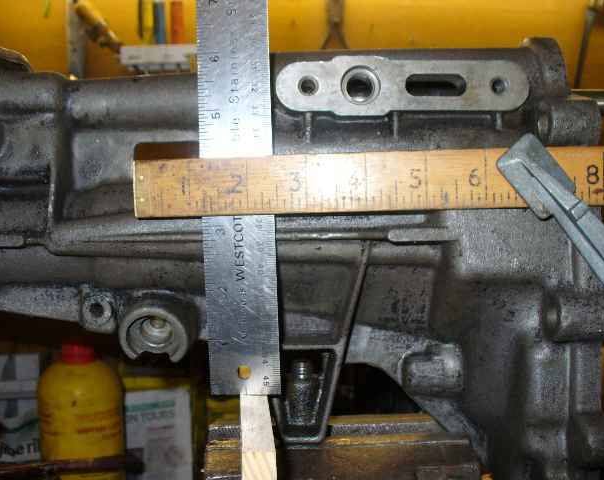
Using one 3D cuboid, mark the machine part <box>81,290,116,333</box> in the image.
[{"bbox_3d":[-0.094,0.033,0.317,0.017,0.019,0.013,0,1,0],"label":"machine part"}]

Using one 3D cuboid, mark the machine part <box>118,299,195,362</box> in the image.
[{"bbox_3d":[-0.066,0.042,0.316,0.032,0.028,0.023,0,1,0],"label":"machine part"}]

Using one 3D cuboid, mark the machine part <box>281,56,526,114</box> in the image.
[{"bbox_3d":[0.045,-0.070,0.311,0.114,0.026,0.014,0,1,0],"label":"machine part"}]

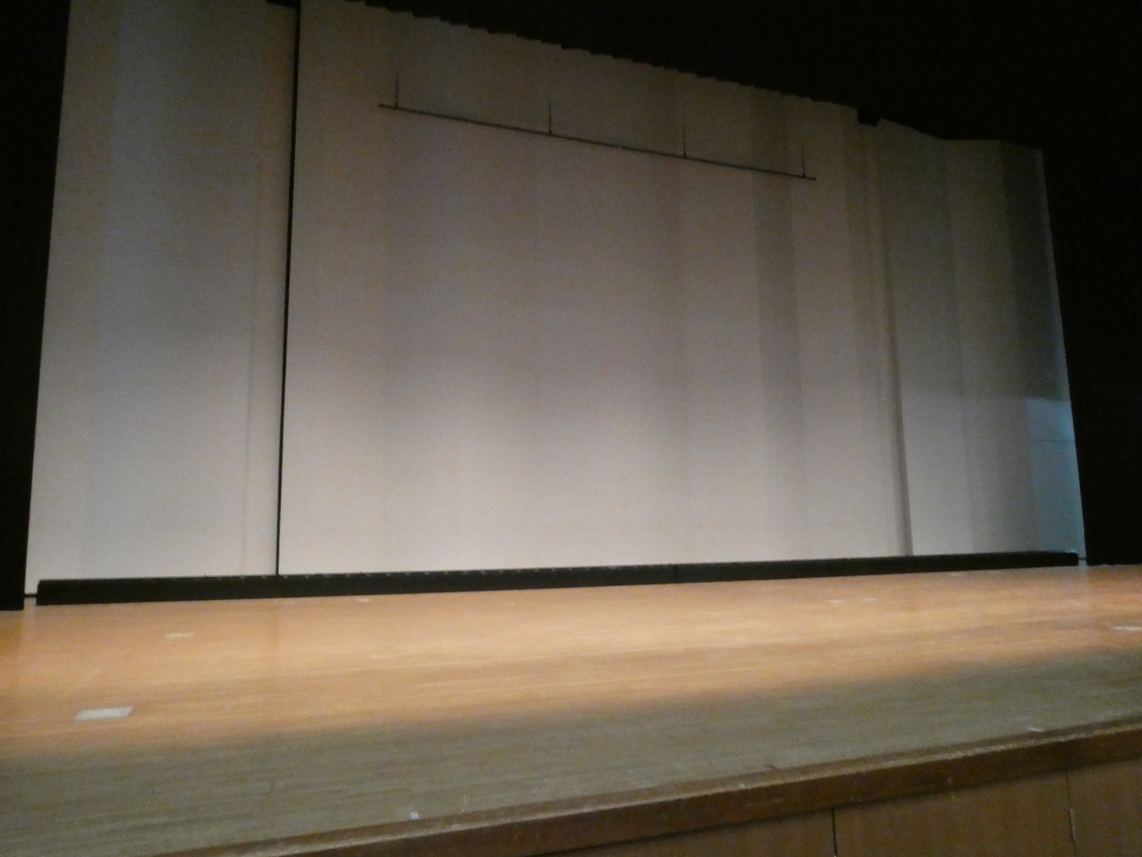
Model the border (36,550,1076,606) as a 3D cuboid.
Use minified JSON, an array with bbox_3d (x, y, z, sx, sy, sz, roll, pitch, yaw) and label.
[{"bbox_3d":[1.862,2.404,13.332,18.390,0.304,0.300,2,-8,-20],"label":"border"}]

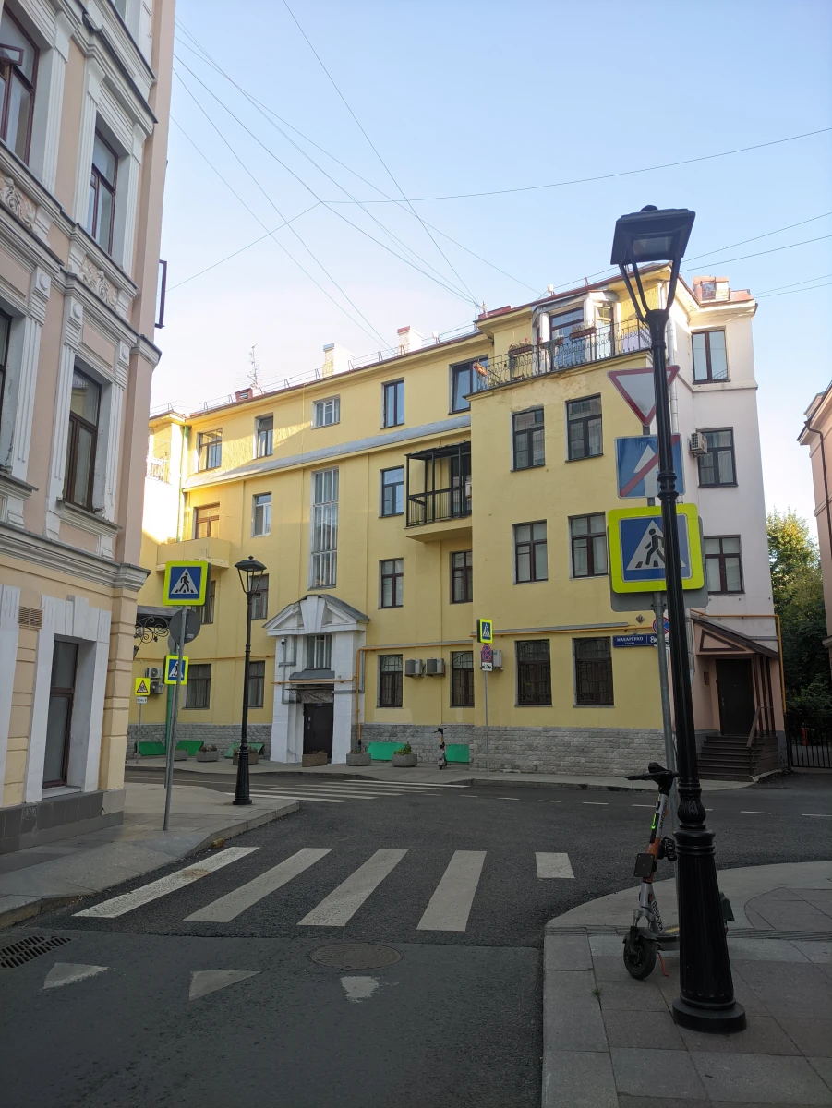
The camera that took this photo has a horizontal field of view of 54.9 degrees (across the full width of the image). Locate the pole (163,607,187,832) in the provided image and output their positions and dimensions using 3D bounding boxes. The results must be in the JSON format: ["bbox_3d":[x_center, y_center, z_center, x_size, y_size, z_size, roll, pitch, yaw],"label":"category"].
[{"bbox_3d":[-3.630,2.296,11.996,0.080,3.500,0.080,0,-11,0],"label":"pole"}]

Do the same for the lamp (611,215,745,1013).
[{"bbox_3d":[1.547,0.115,4.735,0.480,4.840,0.480,-2,-12,10],"label":"lamp"}]

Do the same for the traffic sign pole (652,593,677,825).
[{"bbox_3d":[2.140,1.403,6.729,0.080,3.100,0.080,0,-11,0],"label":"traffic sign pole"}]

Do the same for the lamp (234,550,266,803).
[{"bbox_3d":[-3.288,2.370,15.663,0.480,4.780,0.480,-6,-13,27],"label":"lamp"}]

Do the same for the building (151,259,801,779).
[{"bbox_3d":[-0.365,0.878,34.011,29.000,14.900,12.700,-7,-13,32],"label":"building"}]

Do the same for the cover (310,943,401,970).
[{"bbox_3d":[-0.431,2.890,5.741,0.650,0.030,0.650,0,-11,0],"label":"cover"}]

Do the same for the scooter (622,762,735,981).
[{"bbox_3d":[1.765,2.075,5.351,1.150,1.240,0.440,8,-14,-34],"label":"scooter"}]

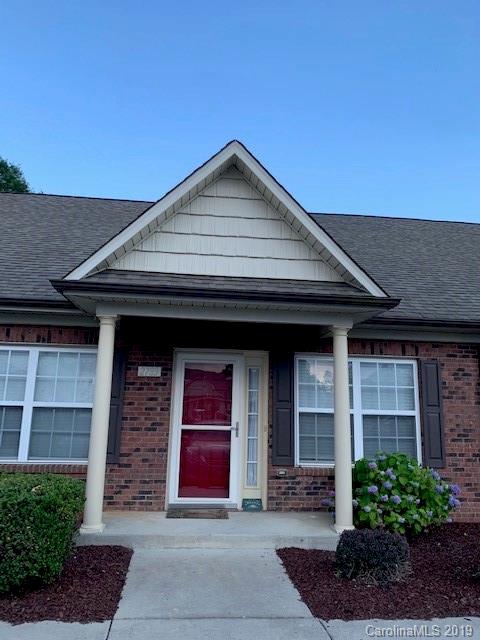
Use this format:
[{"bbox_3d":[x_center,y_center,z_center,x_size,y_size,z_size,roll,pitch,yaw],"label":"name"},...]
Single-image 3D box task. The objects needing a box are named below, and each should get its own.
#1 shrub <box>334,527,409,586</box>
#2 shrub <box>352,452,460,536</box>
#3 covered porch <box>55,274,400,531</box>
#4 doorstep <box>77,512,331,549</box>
[{"bbox_3d":[1.329,2.281,4.794,0.755,0.410,0.740,3,-11,-6],"label":"shrub"},{"bbox_3d":[2.068,2.224,6.221,1.630,1.015,1.100,3,-11,-6],"label":"shrub"},{"bbox_3d":[-0.209,1.023,5.917,3.890,2.870,1.620,3,-11,-6],"label":"covered porch"},{"bbox_3d":[-0.252,2.496,5.744,3.080,0.135,1.240,2,-11,-5],"label":"doorstep"}]

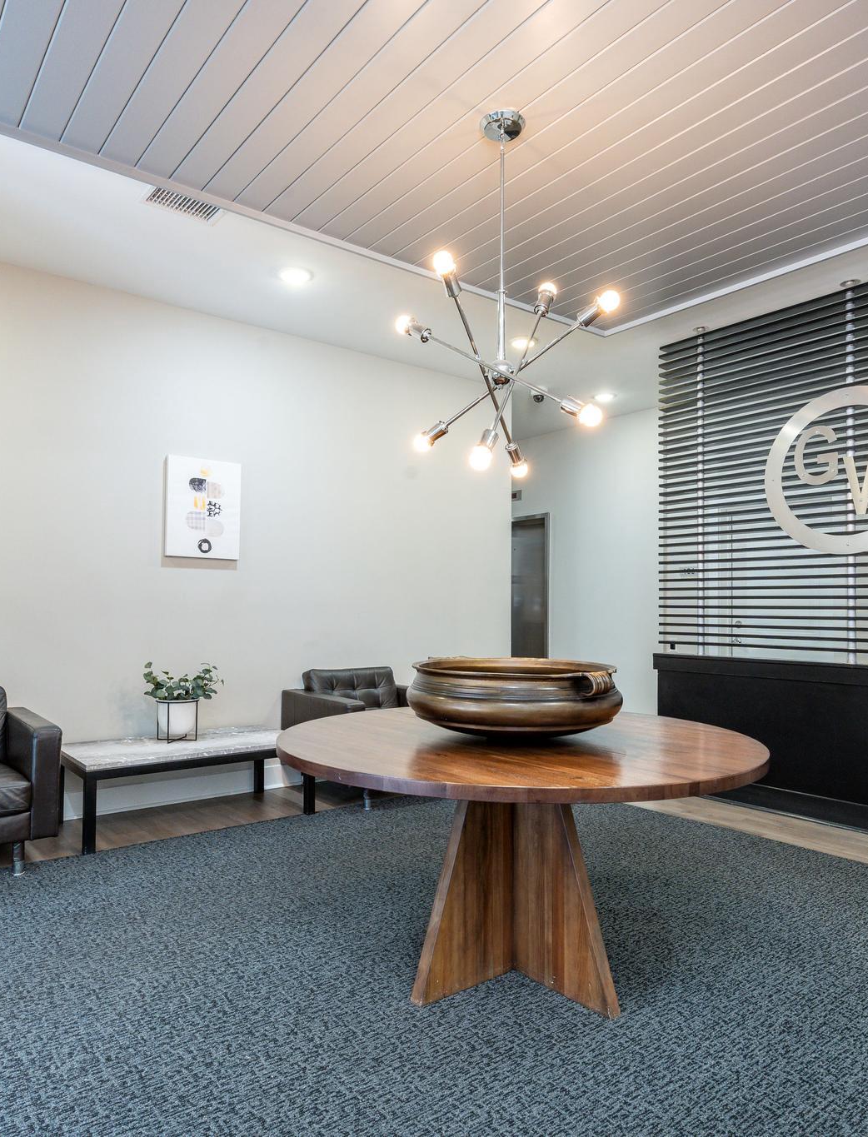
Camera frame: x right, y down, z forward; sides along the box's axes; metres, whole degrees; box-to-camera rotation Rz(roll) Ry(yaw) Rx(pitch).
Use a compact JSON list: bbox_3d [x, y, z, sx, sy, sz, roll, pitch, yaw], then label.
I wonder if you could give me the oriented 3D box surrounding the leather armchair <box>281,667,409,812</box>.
[{"bbox_3d":[-0.379,1.039,4.860,0.885,0.785,0.855,3,-4,-37],"label":"leather armchair"}]

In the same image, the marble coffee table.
[{"bbox_3d":[-1.360,1.186,4.228,1.220,0.410,0.650,3,-4,-37],"label":"marble coffee table"}]

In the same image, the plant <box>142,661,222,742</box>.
[{"bbox_3d":[-1.464,0.775,4.374,0.390,0.425,0.340,3,-4,-37],"label":"plant"}]

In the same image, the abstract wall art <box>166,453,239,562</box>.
[{"bbox_3d":[-1.407,-0.369,4.670,0.464,0.611,0.035,3,-4,-37],"label":"abstract wall art"}]

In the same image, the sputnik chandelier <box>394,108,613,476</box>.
[{"bbox_3d":[0.251,-0.977,2.731,0.740,1.290,0.740,3,-4,-37],"label":"sputnik chandelier"}]

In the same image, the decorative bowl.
[{"bbox_3d":[0.282,0.433,2.537,0.720,0.235,0.720,1,-3,0],"label":"decorative bowl"}]

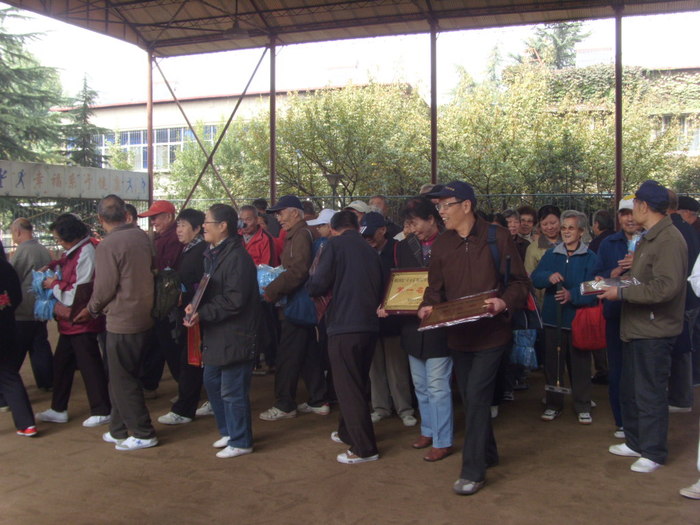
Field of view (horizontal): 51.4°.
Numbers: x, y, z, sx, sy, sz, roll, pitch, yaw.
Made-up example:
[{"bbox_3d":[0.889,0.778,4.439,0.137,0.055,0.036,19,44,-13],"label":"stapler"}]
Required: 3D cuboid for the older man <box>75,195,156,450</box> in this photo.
[{"bbox_3d":[-1.526,0.389,4.786,0.480,1.667,0.500,3,4,45],"label":"older man"}]

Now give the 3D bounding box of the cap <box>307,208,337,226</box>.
[{"bbox_3d":[-0.195,-0.337,5.450,0.270,0.135,0.180,-1,4,-15],"label":"cap"}]

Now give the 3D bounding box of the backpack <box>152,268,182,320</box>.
[{"bbox_3d":[-1.487,0.259,5.900,0.270,0.430,0.190,0,3,6],"label":"backpack"}]

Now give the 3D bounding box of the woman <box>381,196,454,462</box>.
[{"bbox_3d":[0.444,0.404,4.552,0.500,1.600,0.440,3,5,38],"label":"woman"}]

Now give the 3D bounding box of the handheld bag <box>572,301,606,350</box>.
[{"bbox_3d":[1.710,0.455,5.220,0.260,0.350,0.130,1,4,18],"label":"handheld bag"}]

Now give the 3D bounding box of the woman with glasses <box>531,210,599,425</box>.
[{"bbox_3d":[1.569,0.382,5.280,0.520,1.540,0.360,1,4,18],"label":"woman with glasses"}]

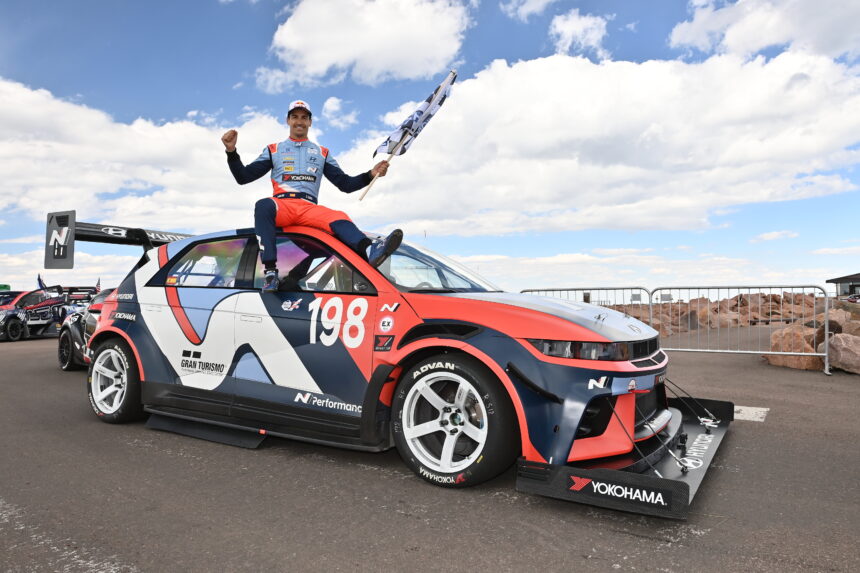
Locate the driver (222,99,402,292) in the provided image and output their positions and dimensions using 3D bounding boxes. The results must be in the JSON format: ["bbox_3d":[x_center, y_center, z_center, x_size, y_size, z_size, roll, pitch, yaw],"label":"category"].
[{"bbox_3d":[-0.820,-0.645,3.820,1.270,1.370,0.780,0,-2,-6],"label":"driver"}]

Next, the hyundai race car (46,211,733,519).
[{"bbox_3d":[-0.676,0.192,4.490,5.225,1.720,2.030,-1,-2,32],"label":"hyundai race car"}]

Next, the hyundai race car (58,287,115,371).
[{"bbox_3d":[-3.950,0.560,8.500,4.500,1.460,1.920,-2,-2,41],"label":"hyundai race car"}]

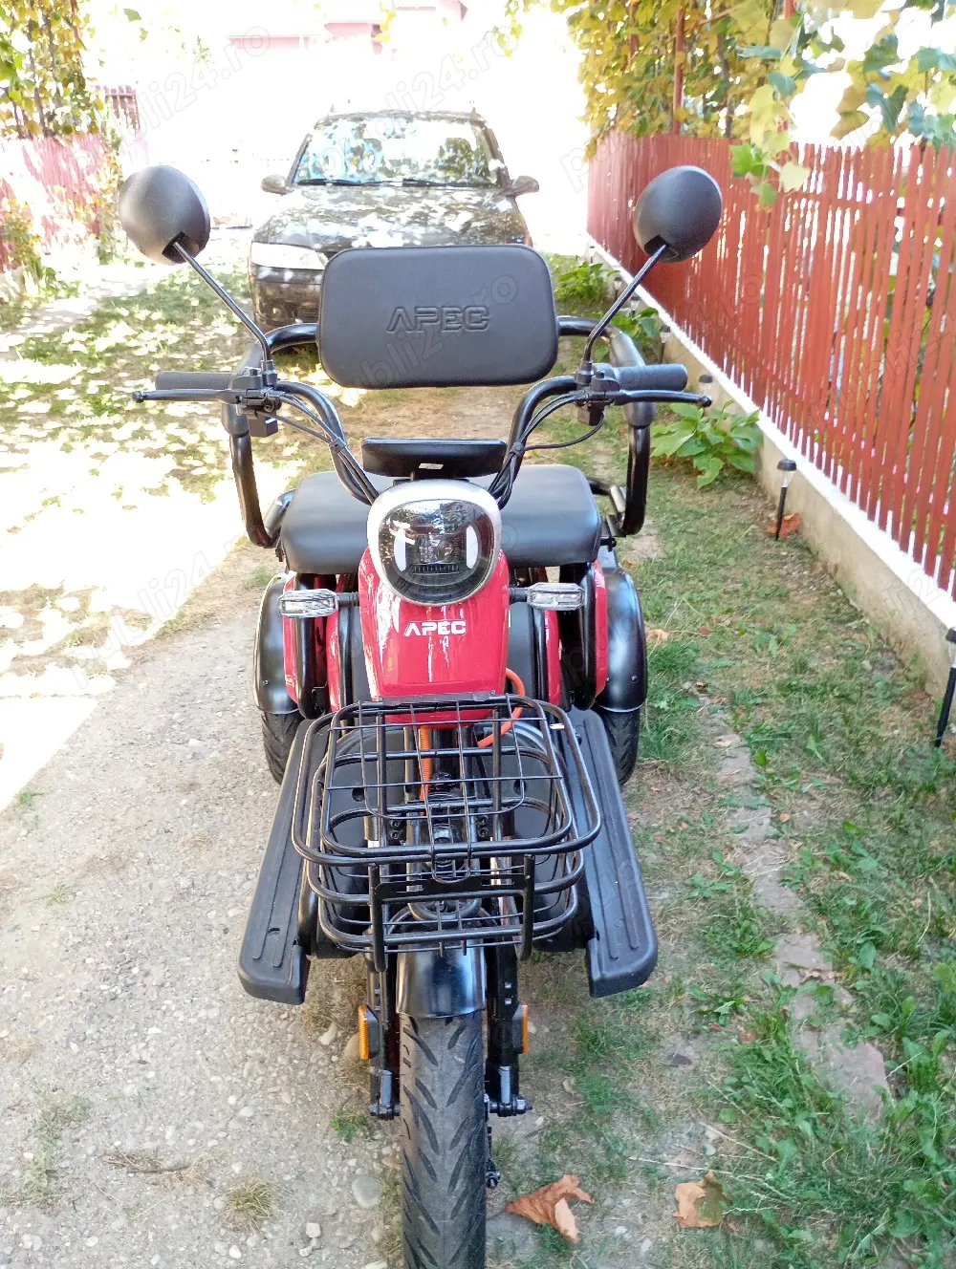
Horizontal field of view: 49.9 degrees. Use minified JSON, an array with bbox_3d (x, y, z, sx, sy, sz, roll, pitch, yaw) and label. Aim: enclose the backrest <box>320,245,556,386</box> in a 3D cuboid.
[{"bbox_3d":[-0.075,-0.603,1.950,0.450,0.265,0.070,-2,14,-1],"label":"backrest"}]

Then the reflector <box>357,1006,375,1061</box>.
[{"bbox_3d":[-0.146,0.516,1.331,0.016,0.066,0.030,-1,2,0],"label":"reflector"}]

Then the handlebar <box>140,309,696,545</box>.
[{"bbox_3d":[-0.066,-0.237,1.255,0.710,0.190,0.220,-2,26,-1],"label":"handlebar"}]

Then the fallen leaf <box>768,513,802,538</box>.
[{"bbox_3d":[1.116,-0.391,3.732,0.110,0.070,0.075,-1,26,0],"label":"fallen leaf"}]

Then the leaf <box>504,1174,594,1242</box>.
[{"bbox_3d":[0.097,0.779,1.393,0.116,0.036,0.092,-1,26,0],"label":"leaf"}]

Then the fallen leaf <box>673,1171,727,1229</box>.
[{"bbox_3d":[0.304,0.776,1.410,0.072,0.025,0.080,-1,26,0],"label":"fallen leaf"}]

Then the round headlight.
[{"bbox_3d":[-0.046,-0.099,1.084,0.140,0.123,0.110,-2,26,-1],"label":"round headlight"}]

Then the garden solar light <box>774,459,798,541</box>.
[{"bbox_3d":[1.078,-0.477,3.647,0.071,0.300,0.071,-1,26,0],"label":"garden solar light"}]

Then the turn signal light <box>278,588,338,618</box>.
[{"bbox_3d":[-0.228,-0.043,1.384,0.079,0.033,0.033,-1,26,-1],"label":"turn signal light"}]

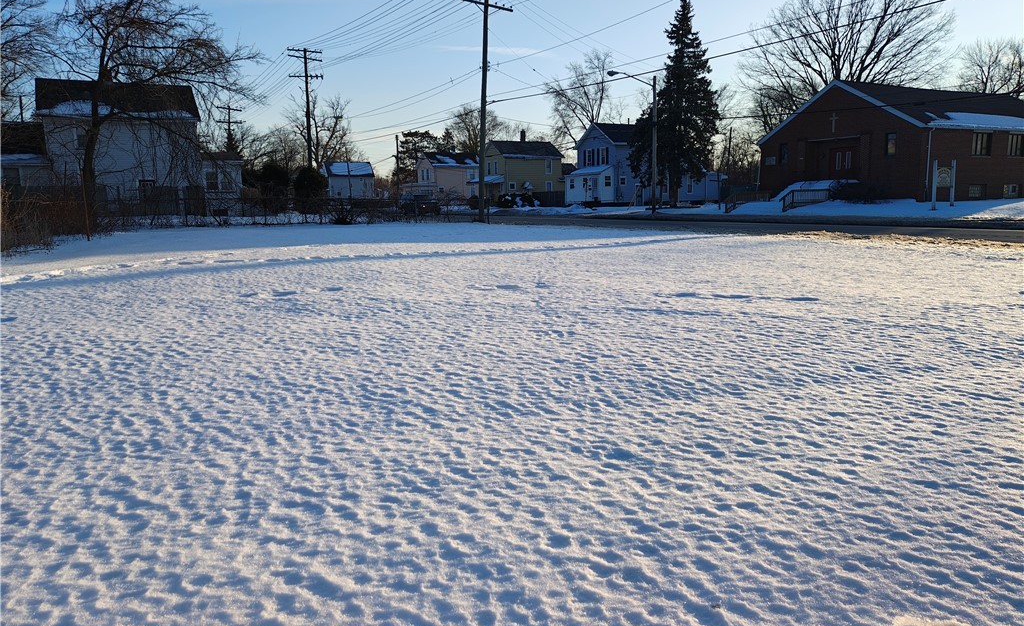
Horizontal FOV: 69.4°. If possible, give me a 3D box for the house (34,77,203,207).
[{"bbox_3d":[-27.828,-11.700,52.913,9.670,9.210,8.400,-6,10,-28],"label":"house"}]

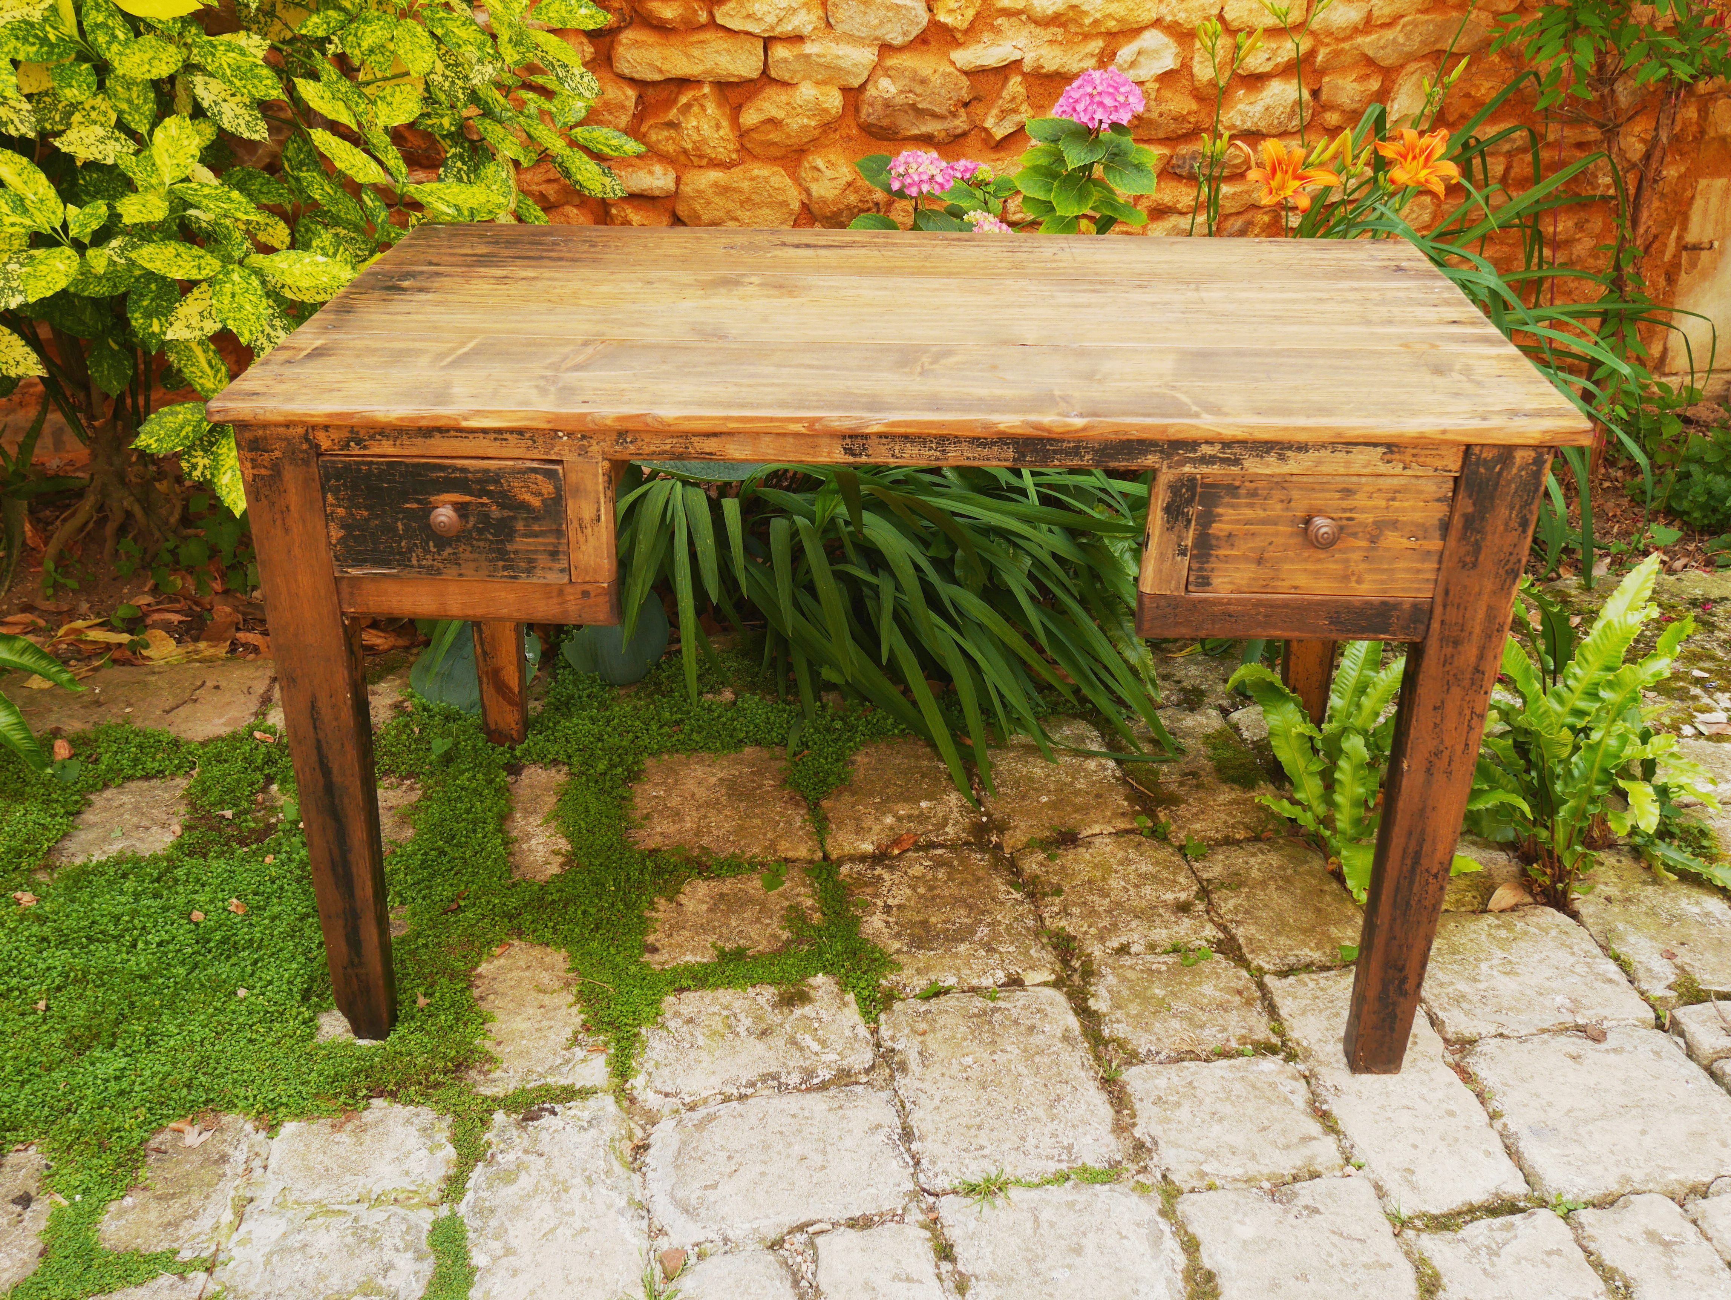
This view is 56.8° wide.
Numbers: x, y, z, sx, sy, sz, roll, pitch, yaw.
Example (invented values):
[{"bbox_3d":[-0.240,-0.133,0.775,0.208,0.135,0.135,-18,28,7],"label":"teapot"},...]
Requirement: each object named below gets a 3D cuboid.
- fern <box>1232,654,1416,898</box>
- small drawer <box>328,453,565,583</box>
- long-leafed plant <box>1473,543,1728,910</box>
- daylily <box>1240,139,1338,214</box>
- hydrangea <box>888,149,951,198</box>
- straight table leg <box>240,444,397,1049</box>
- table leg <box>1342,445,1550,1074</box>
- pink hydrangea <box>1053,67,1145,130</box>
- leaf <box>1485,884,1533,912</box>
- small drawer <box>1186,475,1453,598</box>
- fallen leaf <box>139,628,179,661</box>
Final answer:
[{"bbox_3d":[0.575,0.126,2.021,0.246,0.325,0.246,1,28,3],"label":"fern"},{"bbox_3d":[-0.380,-0.200,1.632,0.225,0.120,0.394,1,28,3],"label":"small drawer"},{"bbox_3d":[0.910,0.095,1.985,0.335,0.414,0.295,1,28,3],"label":"long-leafed plant"},{"bbox_3d":[0.588,-0.652,2.205,0.128,0.103,0.108,4,29,8],"label":"daylily"},{"bbox_3d":[0.086,-0.769,2.586,0.106,0.079,0.103,1,28,3],"label":"hydrangea"},{"bbox_3d":[-0.542,0.098,1.648,0.072,0.722,0.066,3,29,2],"label":"straight table leg"},{"bbox_3d":[0.556,0.125,1.597,0.072,0.722,0.066,3,29,2],"label":"table leg"},{"bbox_3d":[0.371,-0.875,2.546,0.143,0.108,0.143,1,28,3],"label":"pink hydrangea"},{"bbox_3d":[0.801,0.309,1.989,0.069,0.024,0.041,-15,32,-25],"label":"leaf"},{"bbox_3d":[0.419,-0.181,1.595,0.225,0.120,0.394,1,28,3],"label":"small drawer"},{"bbox_3d":[-1.129,-0.008,2.560,0.061,0.033,0.059,1,28,3],"label":"fallen leaf"}]

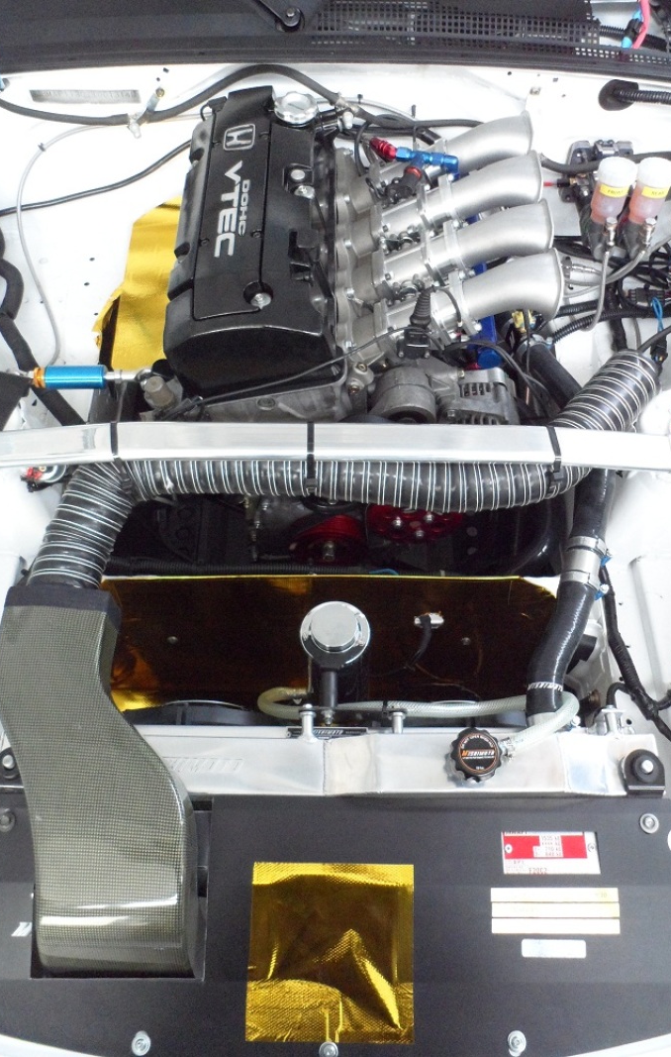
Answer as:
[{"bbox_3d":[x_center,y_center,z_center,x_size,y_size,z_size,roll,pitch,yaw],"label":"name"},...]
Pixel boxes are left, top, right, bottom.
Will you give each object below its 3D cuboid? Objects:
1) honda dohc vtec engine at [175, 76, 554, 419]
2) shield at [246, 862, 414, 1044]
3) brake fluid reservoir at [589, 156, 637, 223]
[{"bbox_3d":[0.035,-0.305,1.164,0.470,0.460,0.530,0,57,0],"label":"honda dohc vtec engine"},{"bbox_3d":[-0.004,0.413,0.772,0.160,0.015,0.160,0,76,0],"label":"shield"},{"bbox_3d":[0.382,-0.465,1.090,0.047,0.080,0.047,0,57,0],"label":"brake fluid reservoir"}]

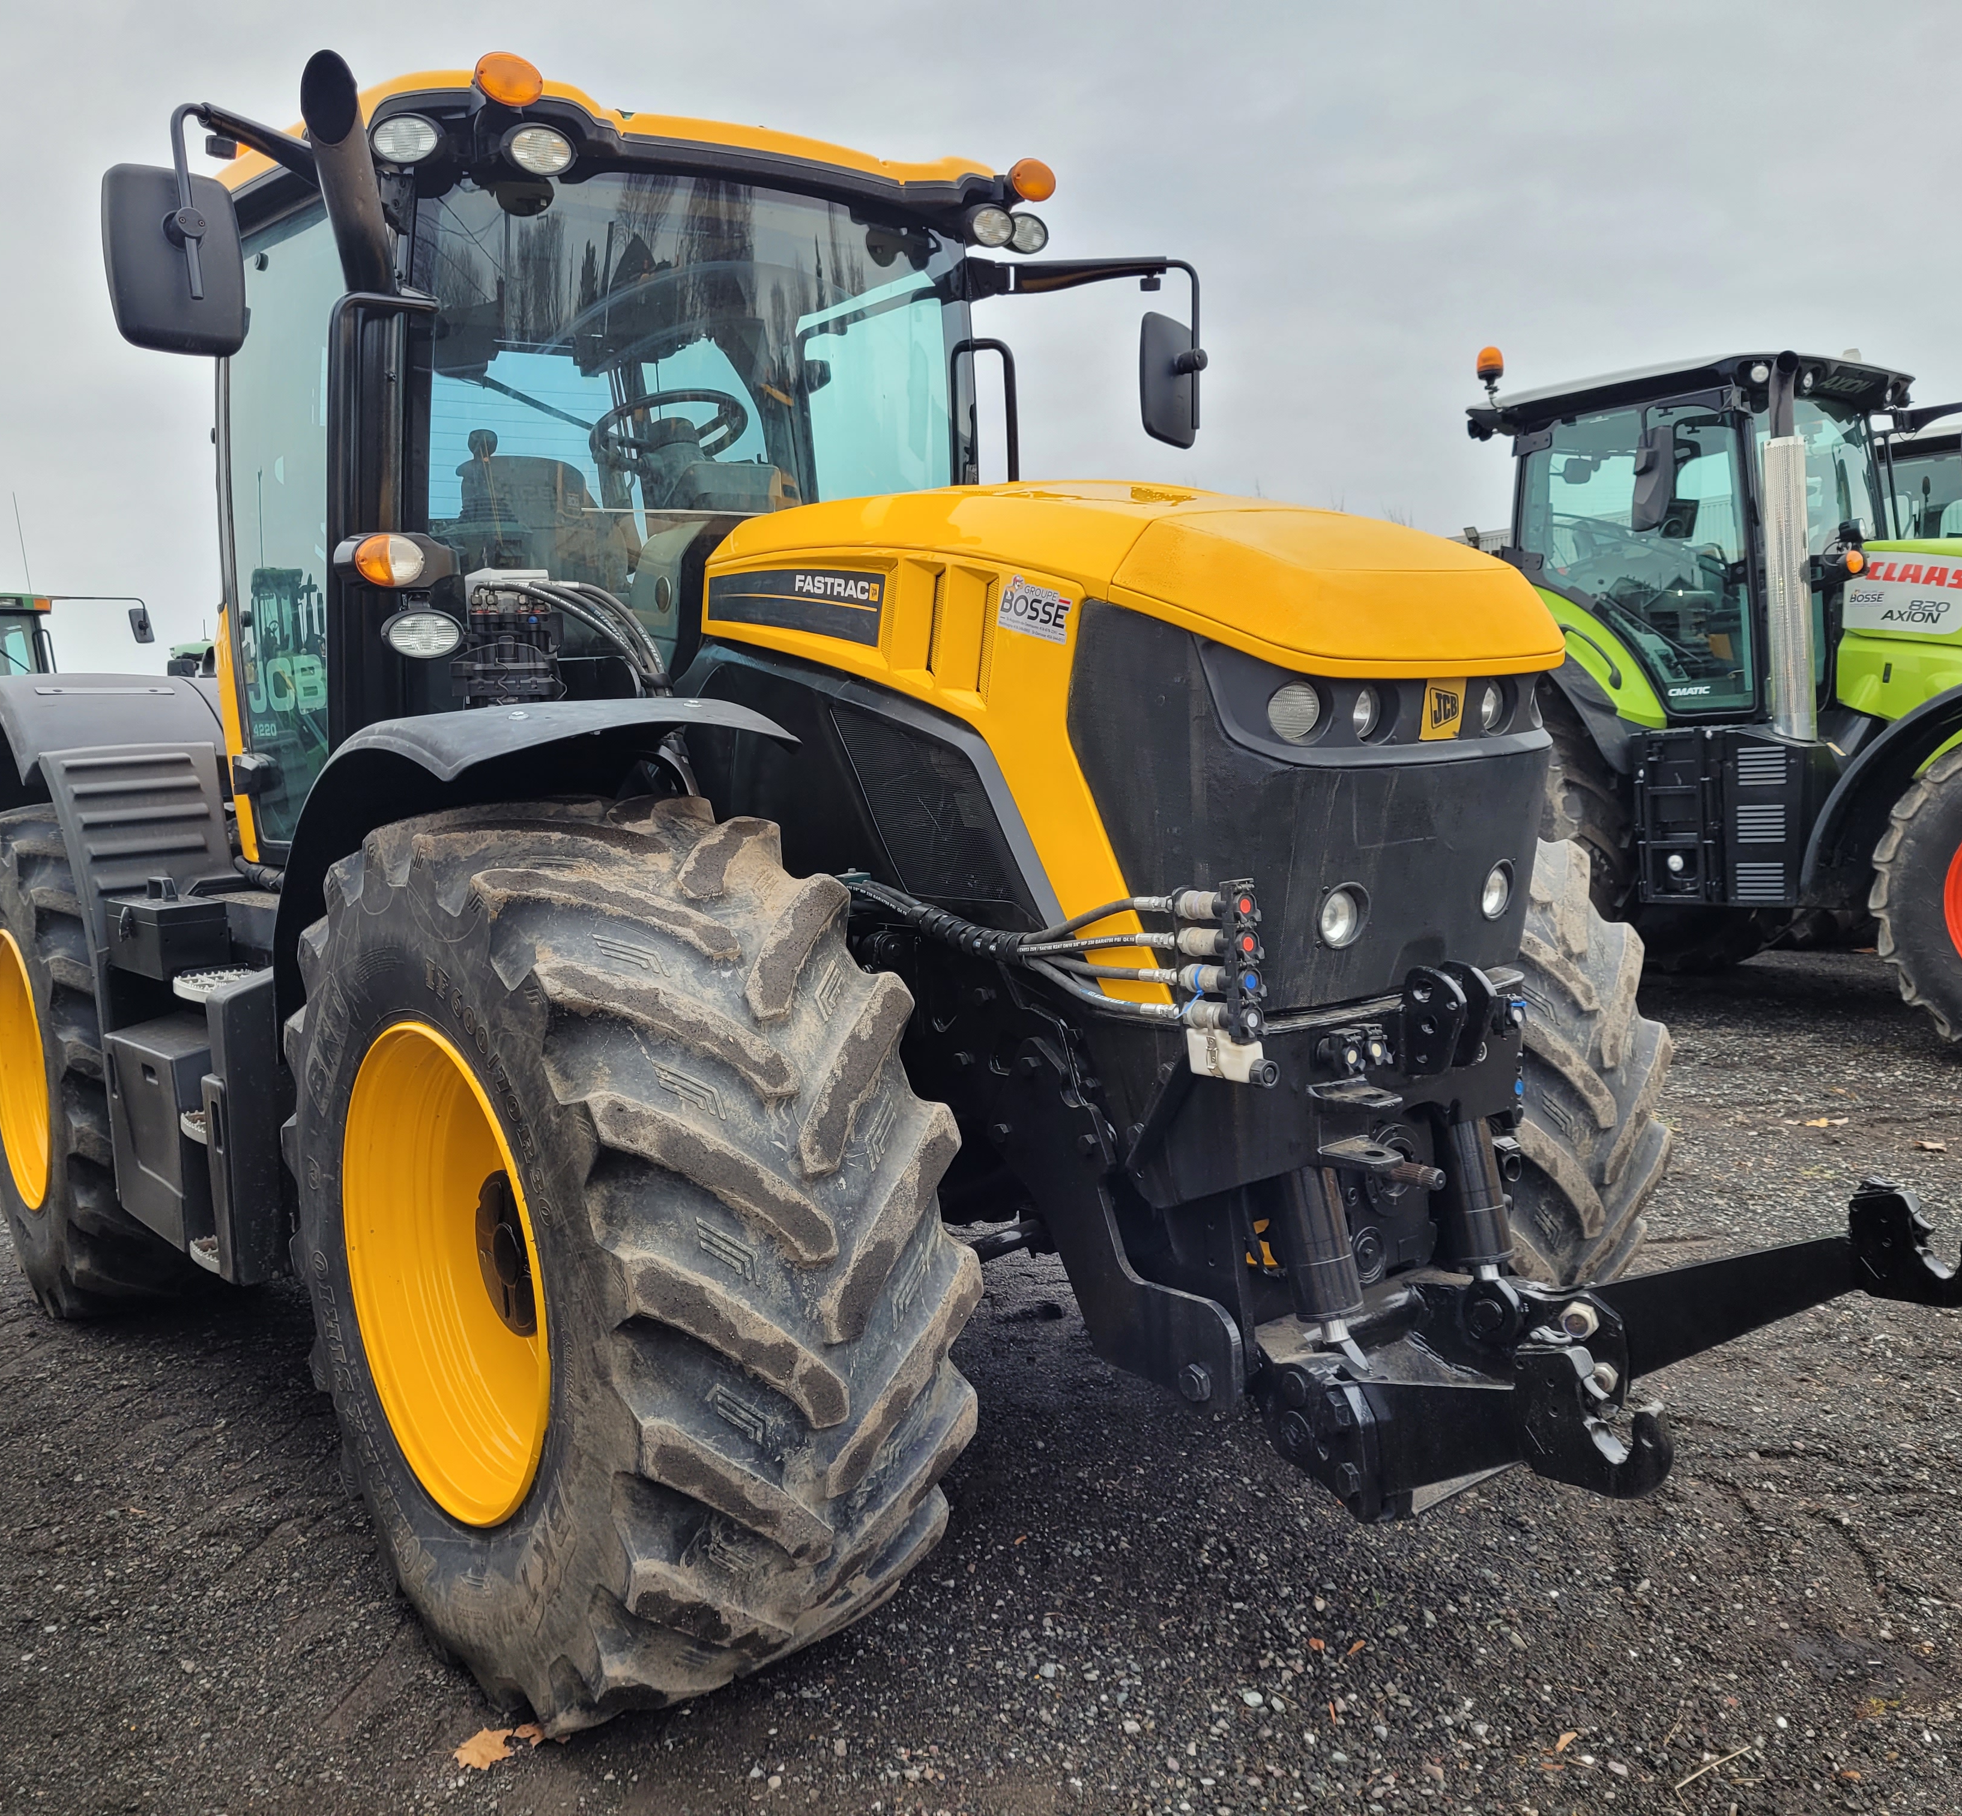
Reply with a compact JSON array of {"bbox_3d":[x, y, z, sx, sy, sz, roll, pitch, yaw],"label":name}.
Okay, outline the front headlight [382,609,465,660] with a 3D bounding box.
[{"bbox_3d":[-1.043,-0.508,3.390,0.151,0.099,0.086,-6,6,-30],"label":"front headlight"}]

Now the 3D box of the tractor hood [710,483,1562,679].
[{"bbox_3d":[0.216,-0.589,3.335,0.768,0.434,1.555,-7,6,-38],"label":"tractor hood"}]

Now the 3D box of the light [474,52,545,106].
[{"bbox_3d":[-0.932,-1.613,3.552,0.138,0.109,0.091,-6,6,-33],"label":"light"}]

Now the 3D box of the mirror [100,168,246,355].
[{"bbox_3d":[-1.472,-1.181,3.314,0.247,0.333,0.091,-6,6,-34],"label":"mirror"}]

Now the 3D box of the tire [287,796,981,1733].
[{"bbox_3d":[-0.680,0.550,3.119,0.606,1.515,1.545,-7,6,-38],"label":"tire"}]

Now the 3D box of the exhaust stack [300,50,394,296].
[{"bbox_3d":[-1.214,-1.403,3.488,0.116,0.441,0.126,-7,14,2],"label":"exhaust stack"}]

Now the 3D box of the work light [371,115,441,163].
[{"bbox_3d":[-1.154,-1.534,3.628,0.144,0.101,0.086,-6,6,-29],"label":"work light"}]

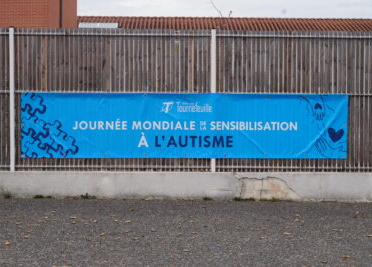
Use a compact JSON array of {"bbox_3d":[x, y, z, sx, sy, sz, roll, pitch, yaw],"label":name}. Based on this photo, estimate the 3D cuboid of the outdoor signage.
[{"bbox_3d":[-0.016,-0.093,10.210,4.000,0.795,0.030,0,2,-2],"label":"outdoor signage"}]

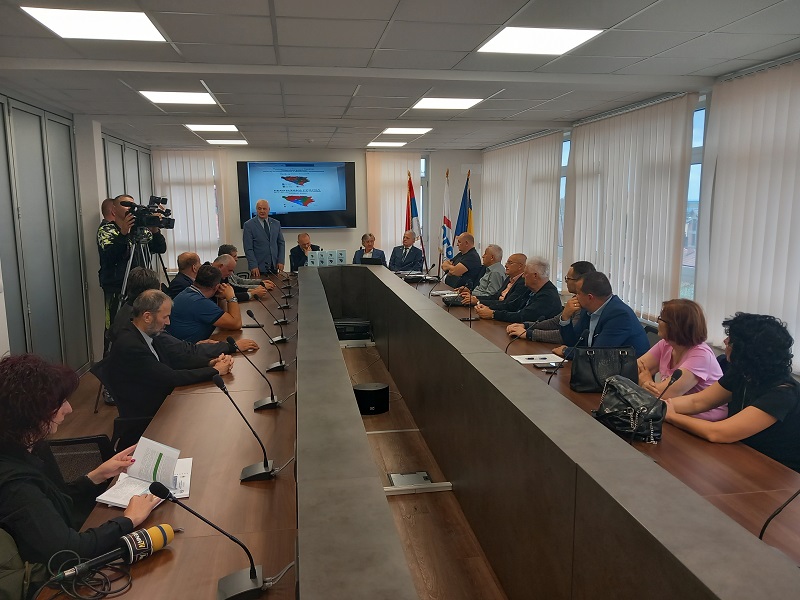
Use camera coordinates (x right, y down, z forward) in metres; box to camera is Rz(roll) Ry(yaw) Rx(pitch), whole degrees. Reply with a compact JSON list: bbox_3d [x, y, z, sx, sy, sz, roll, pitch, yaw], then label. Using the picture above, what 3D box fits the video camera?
[{"bbox_3d":[-2.107,-0.721,5.231,0.420,0.280,0.200,-2,9,-14],"label":"video camera"}]

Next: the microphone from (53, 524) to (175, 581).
[{"bbox_3d":[-0.756,0.682,1.688,0.285,0.078,0.078,-13,15,-37],"label":"microphone"}]

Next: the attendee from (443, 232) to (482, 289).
[{"bbox_3d":[0.720,-0.155,7.776,0.740,1.370,0.540,-1,9,-6],"label":"attendee"}]

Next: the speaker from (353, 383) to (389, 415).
[{"bbox_3d":[-0.235,0.824,5.196,0.300,0.200,0.200,-2,9,-9],"label":"speaker"}]

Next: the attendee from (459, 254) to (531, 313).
[{"bbox_3d":[0.964,0.197,5.724,0.800,1.270,0.550,-1,9,-6],"label":"attendee"}]

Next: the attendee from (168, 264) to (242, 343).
[{"bbox_3d":[-1.504,0.350,4.898,0.760,1.260,0.560,-6,10,-34],"label":"attendee"}]

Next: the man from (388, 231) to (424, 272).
[{"bbox_3d":[0.097,-0.382,9.306,0.550,1.300,0.720,-1,9,-2],"label":"man"}]

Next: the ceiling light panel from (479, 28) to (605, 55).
[{"bbox_3d":[0.802,-1.511,3.649,0.590,0.040,0.590,-2,9,-9],"label":"ceiling light panel"}]

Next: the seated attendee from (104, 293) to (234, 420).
[{"bbox_3d":[-1.268,0.564,3.443,0.760,1.270,0.560,-2,9,-9],"label":"seated attendee"}]

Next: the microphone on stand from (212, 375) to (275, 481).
[{"bbox_3d":[-0.544,0.442,2.180,0.210,0.380,0.100,-2,9,-9],"label":"microphone on stand"}]

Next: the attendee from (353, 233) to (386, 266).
[{"bbox_3d":[-0.448,-0.336,9.302,0.530,1.310,0.800,-1,9,-3],"label":"attendee"}]

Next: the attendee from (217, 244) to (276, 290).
[{"bbox_3d":[-1.849,-0.016,7.327,0.760,1.260,0.540,-3,9,-15],"label":"attendee"}]

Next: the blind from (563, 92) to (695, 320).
[{"bbox_3d":[2.171,-0.880,6.322,0.110,1.980,2.360,-2,9,-9],"label":"blind"}]

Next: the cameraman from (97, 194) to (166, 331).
[{"bbox_3d":[-2.307,0.009,5.367,0.560,1.780,0.500,-1,9,-6],"label":"cameraman"}]

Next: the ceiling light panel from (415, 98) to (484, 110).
[{"bbox_3d":[0.438,-1.844,5.858,0.590,0.040,0.590,-2,9,-9],"label":"ceiling light panel"}]

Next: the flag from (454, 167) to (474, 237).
[{"bbox_3d":[1.152,-1.573,11.116,0.380,1.500,0.200,-2,9,-9],"label":"flag"}]

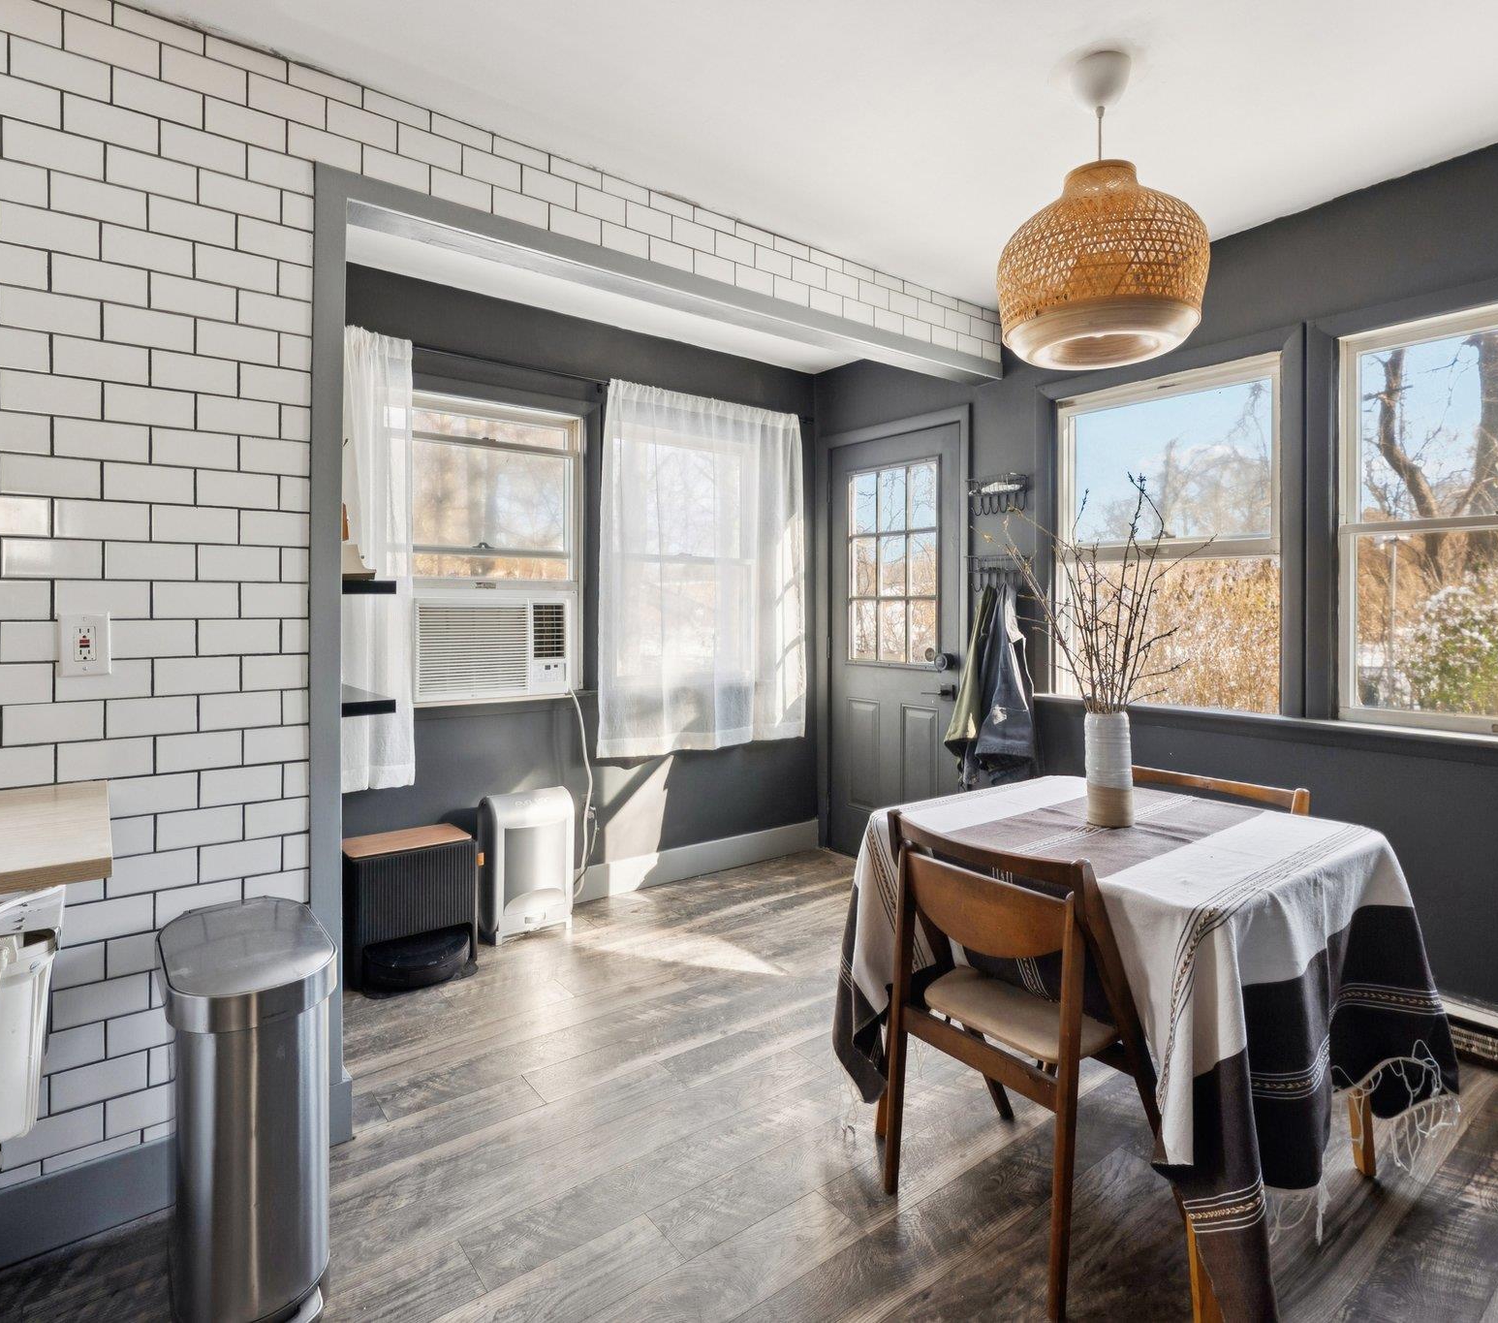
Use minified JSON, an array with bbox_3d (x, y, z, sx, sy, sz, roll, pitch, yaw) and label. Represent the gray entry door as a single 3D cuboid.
[{"bbox_3d":[0.665,-0.040,3.884,0.045,2.030,0.815,-2,3,-37],"label":"gray entry door"}]

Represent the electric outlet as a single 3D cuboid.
[{"bbox_3d":[-1.286,-0.033,1.603,0.079,0.124,0.012,-2,3,-37],"label":"electric outlet"}]

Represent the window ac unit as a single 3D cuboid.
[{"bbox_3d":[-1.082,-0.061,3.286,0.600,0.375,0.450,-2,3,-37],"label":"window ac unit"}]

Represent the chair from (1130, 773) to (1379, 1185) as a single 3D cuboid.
[{"bbox_3d":[1.020,0.700,1.985,0.490,0.810,0.460,-2,3,-37],"label":"chair"}]

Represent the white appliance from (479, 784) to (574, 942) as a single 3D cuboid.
[{"bbox_3d":[-0.863,0.777,3.210,0.300,0.520,0.200,-2,3,-37],"label":"white appliance"}]

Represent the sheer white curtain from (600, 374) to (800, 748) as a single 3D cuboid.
[{"bbox_3d":[-0.174,-0.401,3.752,1.130,1.580,0.080,-2,3,-37],"label":"sheer white curtain"}]

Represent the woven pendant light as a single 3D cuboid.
[{"bbox_3d":[0.788,-1.009,1.860,0.435,0.626,0.435,-2,3,-37],"label":"woven pendant light"}]

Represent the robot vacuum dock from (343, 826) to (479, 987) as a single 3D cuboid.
[{"bbox_3d":[-1.153,0.833,2.820,0.405,0.435,0.340,-2,3,-37],"label":"robot vacuum dock"}]

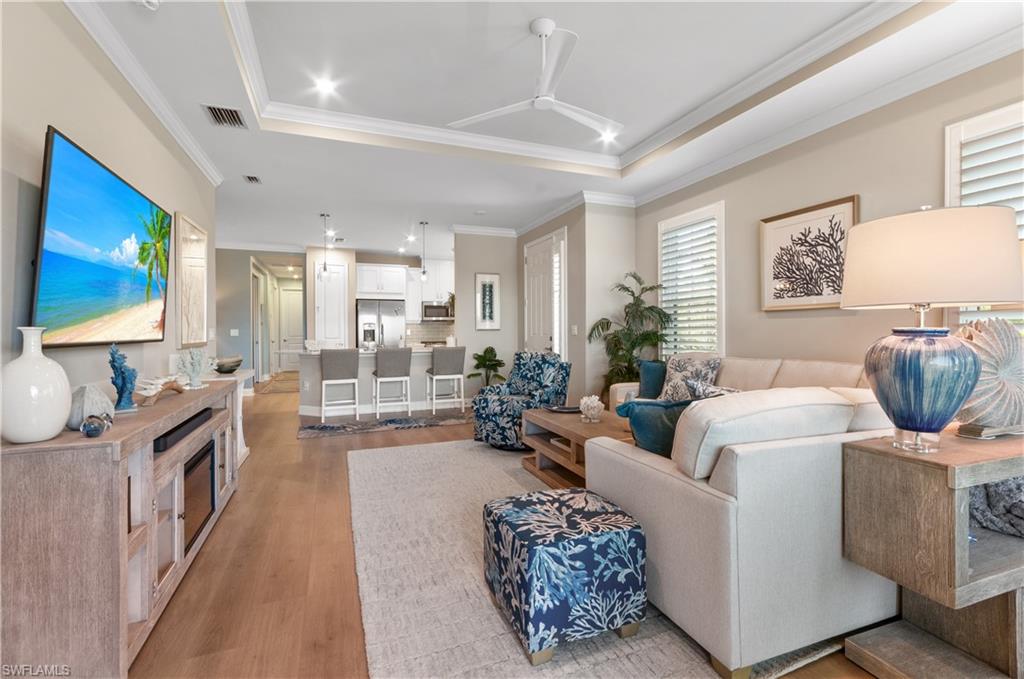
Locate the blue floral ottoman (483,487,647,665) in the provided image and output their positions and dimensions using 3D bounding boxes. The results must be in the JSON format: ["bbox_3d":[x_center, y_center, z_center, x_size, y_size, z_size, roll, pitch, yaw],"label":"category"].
[{"bbox_3d":[0.198,0.887,1.698,0.465,0.420,0.440,0,1,-22],"label":"blue floral ottoman"}]

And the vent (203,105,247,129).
[{"bbox_3d":[-2.314,-1.792,3.446,0.270,0.025,0.340,-1,1,-23],"label":"vent"}]

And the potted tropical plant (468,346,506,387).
[{"bbox_3d":[-0.380,0.588,6.486,0.573,0.971,0.527,0,1,0],"label":"potted tropical plant"}]

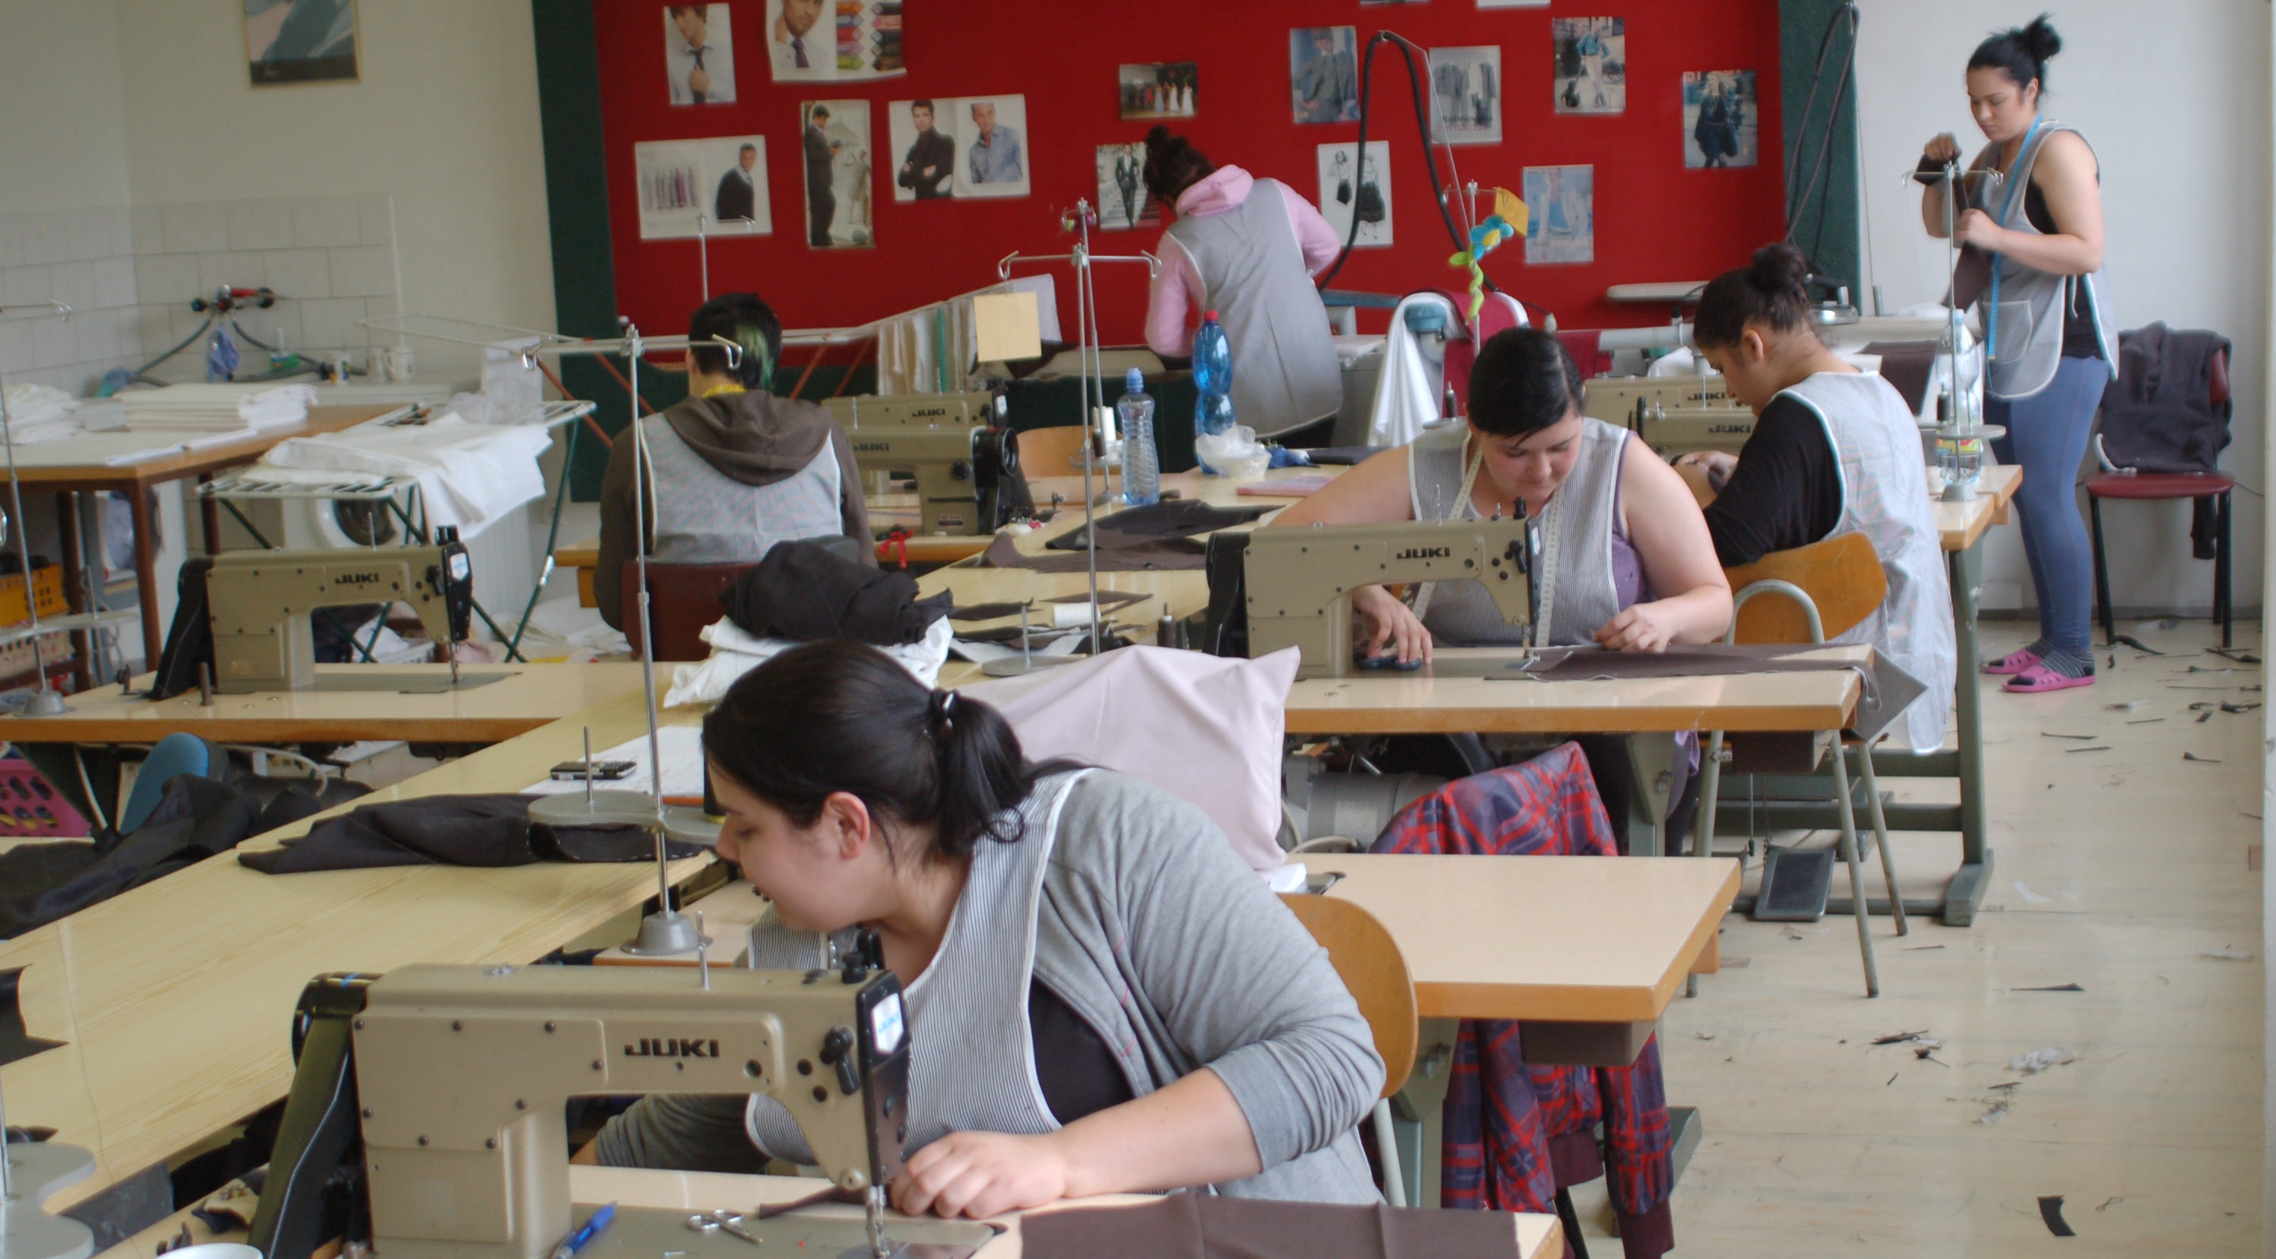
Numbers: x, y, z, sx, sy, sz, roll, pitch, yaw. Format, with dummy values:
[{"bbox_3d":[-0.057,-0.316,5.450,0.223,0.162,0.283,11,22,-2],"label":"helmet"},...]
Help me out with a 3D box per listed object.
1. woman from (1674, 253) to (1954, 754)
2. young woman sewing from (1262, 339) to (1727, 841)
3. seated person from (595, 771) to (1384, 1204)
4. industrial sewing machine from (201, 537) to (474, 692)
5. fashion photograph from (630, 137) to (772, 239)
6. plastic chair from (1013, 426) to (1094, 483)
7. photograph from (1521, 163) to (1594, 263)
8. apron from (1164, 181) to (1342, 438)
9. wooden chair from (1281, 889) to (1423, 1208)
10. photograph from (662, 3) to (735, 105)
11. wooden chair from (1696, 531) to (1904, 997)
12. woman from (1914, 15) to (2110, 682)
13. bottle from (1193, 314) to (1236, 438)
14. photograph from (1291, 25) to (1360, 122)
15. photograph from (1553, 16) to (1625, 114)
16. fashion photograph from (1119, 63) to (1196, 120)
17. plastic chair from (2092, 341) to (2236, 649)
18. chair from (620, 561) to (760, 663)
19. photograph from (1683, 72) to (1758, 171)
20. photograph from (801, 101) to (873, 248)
[{"bbox_3d":[1.207,-0.049,7.004,0.483,1.288,0.664,-9,10,-35],"label":"woman"},{"bbox_3d":[0.612,0.126,6.085,0.700,1.235,0.700,-1,8,17],"label":"young woman sewing"},{"bbox_3d":[-0.135,0.596,3.345,0.700,1.210,0.780,2,10,29],"label":"seated person"},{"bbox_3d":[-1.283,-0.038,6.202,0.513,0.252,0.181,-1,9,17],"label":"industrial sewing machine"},{"bbox_3d":[-1.345,-1.365,11.731,0.439,0.300,0.010,-1,9,17],"label":"fashion photograph"},{"bbox_3d":[-0.194,-0.036,8.717,0.420,0.840,0.490,0,9,17],"label":"plastic chair"},{"bbox_3d":[1.216,-1.195,10.933,0.200,0.277,0.010,0,9,17],"label":"photograph"},{"bbox_3d":[0.323,-0.844,9.957,0.440,0.660,0.300,-8,-5,4],"label":"apron"},{"bbox_3d":[0.041,0.724,3.641,0.420,0.860,0.490,0,9,17],"label":"wooden chair"},{"bbox_3d":[-1.340,-1.761,11.611,0.214,0.298,0.010,-1,8,17],"label":"photograph"},{"bbox_3d":[1.200,0.210,6.888,0.387,0.805,0.523,-1,9,17],"label":"wooden chair"},{"bbox_3d":[2.205,-0.694,9.486,0.440,1.670,0.450,-6,9,-18],"label":"woman"},{"bbox_3d":[0.159,-0.502,8.055,0.086,0.347,0.086,-1,8,17],"label":"bottle"},{"bbox_3d":[0.548,-1.621,11.101,0.199,0.275,0.010,-1,9,17],"label":"photograph"},{"bbox_3d":[1.293,-1.612,10.845,0.204,0.268,0.010,0,9,17],"label":"photograph"},{"bbox_3d":[0.062,-1.598,11.257,0.237,0.161,0.010,-1,9,17],"label":"fashion photograph"},{"bbox_3d":[2.738,-0.376,10.139,0.430,0.790,0.490,-1,9,11],"label":"plastic chair"},{"bbox_3d":[-0.684,0.242,7.351,0.453,0.815,0.523,-1,9,17],"label":"chair"},{"bbox_3d":[1.656,-1.446,10.762,0.205,0.268,0.010,0,8,17],"label":"photograph"},{"bbox_3d":[-0.893,-1.357,11.321,0.215,0.434,0.010,0,9,16],"label":"photograph"}]

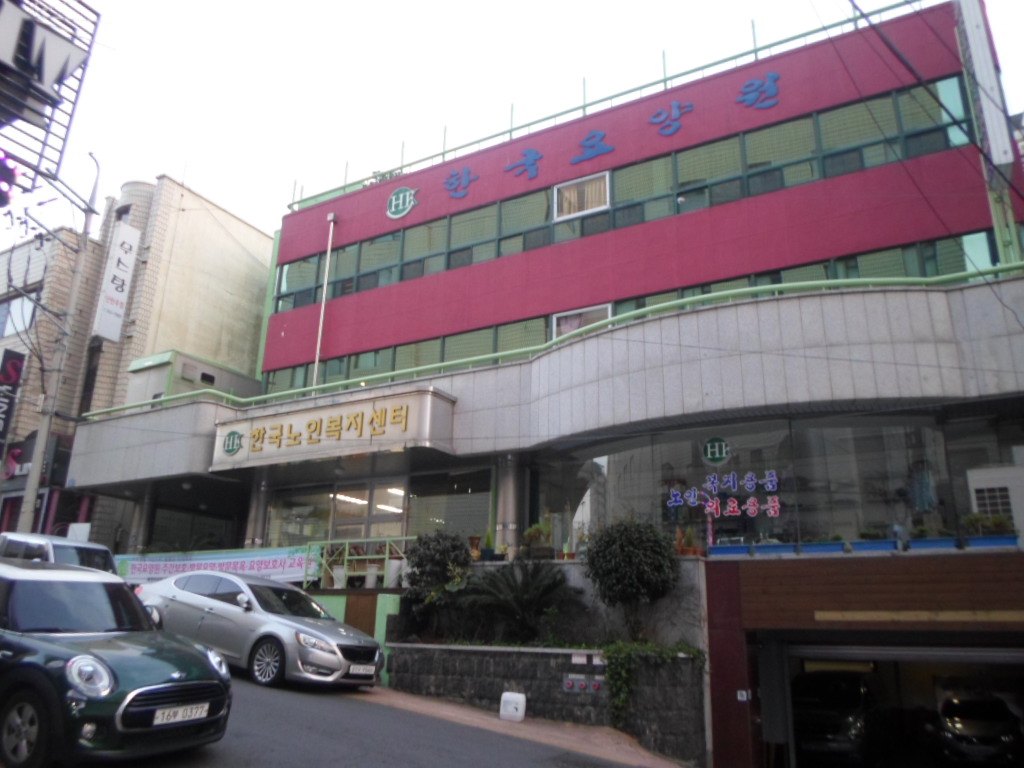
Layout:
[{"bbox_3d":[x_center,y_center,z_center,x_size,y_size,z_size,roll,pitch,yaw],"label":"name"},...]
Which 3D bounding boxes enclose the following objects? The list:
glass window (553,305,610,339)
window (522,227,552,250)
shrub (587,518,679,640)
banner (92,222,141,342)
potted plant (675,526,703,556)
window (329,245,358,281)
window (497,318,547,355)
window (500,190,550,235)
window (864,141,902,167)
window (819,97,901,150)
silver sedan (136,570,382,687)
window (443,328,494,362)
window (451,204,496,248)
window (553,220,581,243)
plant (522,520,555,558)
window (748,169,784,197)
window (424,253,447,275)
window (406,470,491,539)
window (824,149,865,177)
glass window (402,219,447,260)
[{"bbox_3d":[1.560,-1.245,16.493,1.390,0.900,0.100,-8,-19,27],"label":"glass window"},{"bbox_3d":[0.589,-3.351,17.187,0.666,0.422,0.100,-8,-20,29],"label":"window"},{"bbox_3d":[1.548,2.512,9.580,1.195,1.531,1.158,-8,-20,28],"label":"shrub"},{"bbox_3d":[-12.202,-3.134,22.806,0.200,3.781,0.776,-8,-20,29],"label":"banner"},{"bbox_3d":[2.606,2.325,10.917,0.380,0.440,0.280,-8,-19,27],"label":"potted plant"},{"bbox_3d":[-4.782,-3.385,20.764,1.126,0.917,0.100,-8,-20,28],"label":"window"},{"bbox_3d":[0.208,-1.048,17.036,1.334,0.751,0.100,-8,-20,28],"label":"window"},{"bbox_3d":[0.348,-4.178,18.252,1.459,1.058,0.100,-8,-19,28],"label":"window"},{"bbox_3d":[7.199,-4.447,14.363,0.729,0.472,0.100,-8,-19,28],"label":"window"},{"bbox_3d":[6.587,-4.986,14.138,1.299,0.843,0.100,-8,-20,29],"label":"window"},{"bbox_3d":[-4.100,3.830,11.930,4.950,1.475,1.850,-3,-19,33],"label":"silver sedan"},{"bbox_3d":[-1.048,-0.880,17.718,1.459,0.709,0.100,-8,-20,28],"label":"window"},{"bbox_3d":[-0.972,-3.990,18.959,1.416,1.072,0.100,-8,-19,28],"label":"window"},{"bbox_3d":[1.263,-3.529,17.260,0.723,0.431,0.100,-8,-20,28],"label":"window"},{"bbox_3d":[0.395,2.313,11.008,0.438,0.557,0.381,-8,-20,28],"label":"plant"},{"bbox_3d":[5.270,-4.177,15.323,0.680,0.520,0.100,-8,-19,27],"label":"window"},{"bbox_3d":[-1.959,-2.978,18.586,0.666,0.422,0.100,-8,-20,29],"label":"window"},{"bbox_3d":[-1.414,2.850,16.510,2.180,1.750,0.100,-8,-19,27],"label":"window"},{"bbox_3d":[6.564,-4.368,14.646,0.700,0.460,0.100,-8,-19,27],"label":"window"},{"bbox_3d":[-2.230,-3.695,18.982,1.333,0.843,0.100,-8,-20,29],"label":"glass window"}]

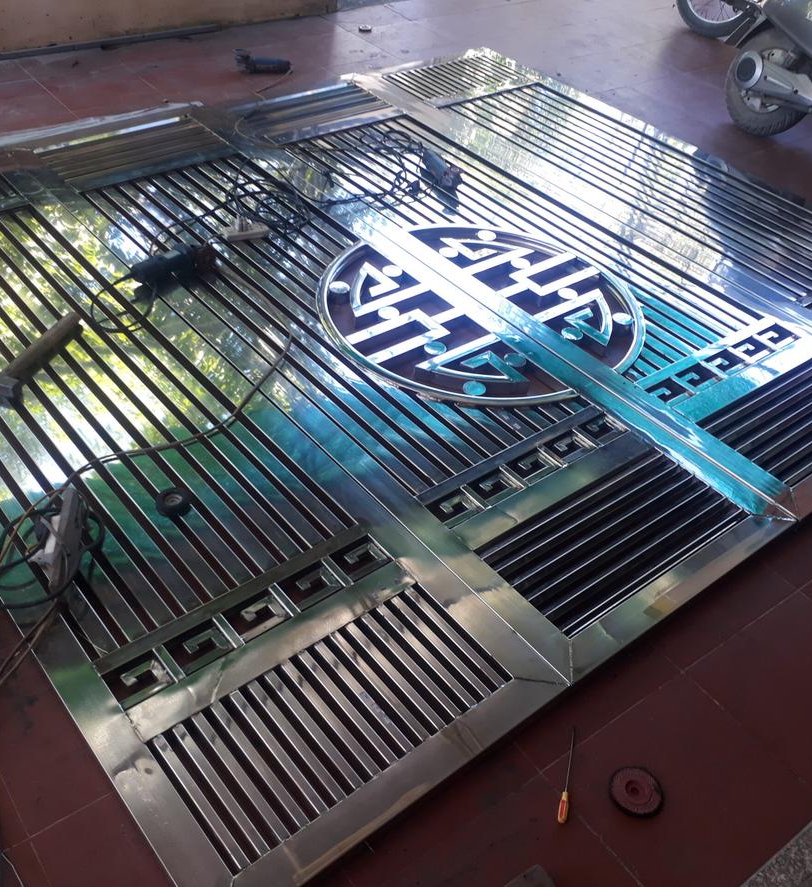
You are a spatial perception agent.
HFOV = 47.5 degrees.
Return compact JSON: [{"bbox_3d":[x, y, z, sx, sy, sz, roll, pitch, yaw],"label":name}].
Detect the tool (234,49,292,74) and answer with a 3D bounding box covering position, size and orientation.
[{"bbox_3d":[-0.652,-1.765,4.260,0.250,0.088,0.075,3,41,-5],"label":"tool"}]

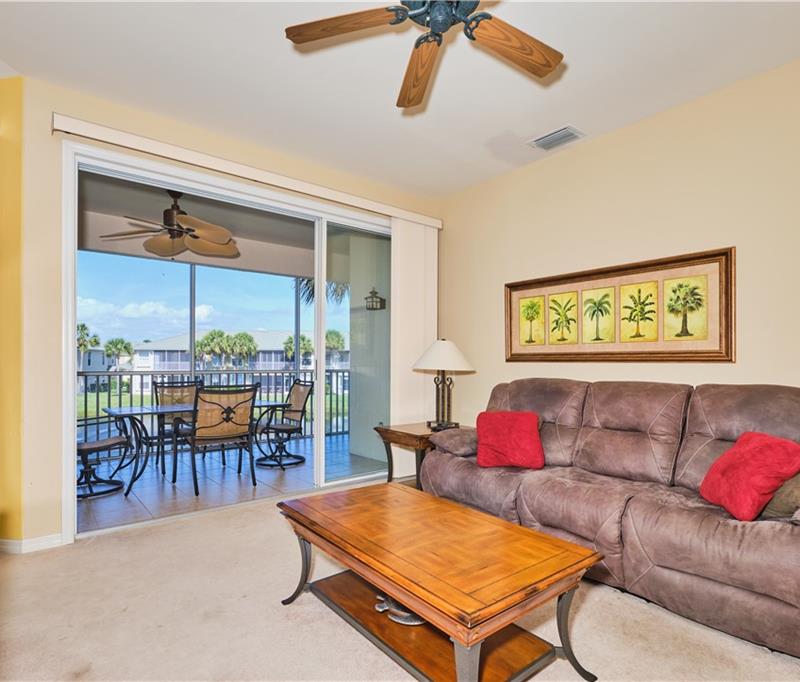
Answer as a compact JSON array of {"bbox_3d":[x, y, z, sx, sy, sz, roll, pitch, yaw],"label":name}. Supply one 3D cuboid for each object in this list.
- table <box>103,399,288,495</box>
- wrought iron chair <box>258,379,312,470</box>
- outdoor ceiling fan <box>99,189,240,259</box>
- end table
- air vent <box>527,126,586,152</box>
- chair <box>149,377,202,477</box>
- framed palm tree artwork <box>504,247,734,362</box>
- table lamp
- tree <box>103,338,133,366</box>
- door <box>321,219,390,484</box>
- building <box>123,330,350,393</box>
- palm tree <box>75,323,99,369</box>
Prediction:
[{"bbox_3d":[-2.012,1.018,4.366,1.670,0.720,0.970,1,-2,-37],"label":"table"},{"bbox_3d":[-1.330,0.922,4.970,0.730,0.950,0.620,1,-2,-37],"label":"wrought iron chair"},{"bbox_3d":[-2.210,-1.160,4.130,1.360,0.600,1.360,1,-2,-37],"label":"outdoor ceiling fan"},{"bbox_3d":[0.235,1.055,3.760,0.700,0.580,0.600,1,-2,-40],"label":"end table"},{"bbox_3d":[1.227,-1.591,3.343,0.210,0.030,0.355,1,-2,-40],"label":"air vent"},{"bbox_3d":[-2.385,0.921,4.730,0.620,0.930,0.720,1,-2,-37],"label":"chair"},{"bbox_3d":[1.500,-0.195,3.250,0.045,0.710,1.700,1,-2,-40],"label":"framed palm tree artwork"},{"bbox_3d":[0.370,0.370,3.690,0.520,0.780,0.520,0,-2,0],"label":"table lamp"},{"bbox_3d":[-33.700,3.200,51.000,3.600,6.900,3.600,1,-2,-37],"label":"tree"},{"bbox_3d":[-0.376,0.112,4.140,0.900,2.460,0.060,1,-2,-37],"label":"door"},{"bbox_3d":[-21.500,2.830,66.000,33.000,9.200,15.000,0,-2,-6],"label":"building"},{"bbox_3d":[-40.100,2.190,54.000,3.500,9.200,3.500,1,-2,-37],"label":"palm tree"}]

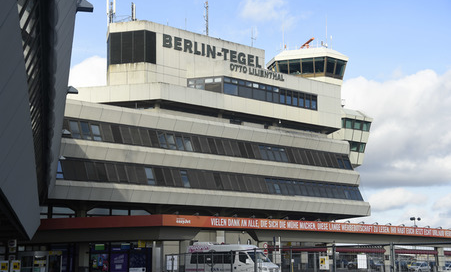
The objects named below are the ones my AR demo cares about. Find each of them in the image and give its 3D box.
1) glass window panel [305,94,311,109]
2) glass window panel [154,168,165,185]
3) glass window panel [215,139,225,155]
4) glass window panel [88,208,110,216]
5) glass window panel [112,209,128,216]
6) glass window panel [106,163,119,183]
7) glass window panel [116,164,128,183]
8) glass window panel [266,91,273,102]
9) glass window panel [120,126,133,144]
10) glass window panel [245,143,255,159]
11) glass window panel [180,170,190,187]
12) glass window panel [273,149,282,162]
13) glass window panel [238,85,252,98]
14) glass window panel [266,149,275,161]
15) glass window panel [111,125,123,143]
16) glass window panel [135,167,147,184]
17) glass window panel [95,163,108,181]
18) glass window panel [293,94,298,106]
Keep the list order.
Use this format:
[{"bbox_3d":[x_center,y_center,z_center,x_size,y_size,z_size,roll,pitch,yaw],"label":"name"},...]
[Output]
[{"bbox_3d":[10.615,-4.466,100.468,1.000,1.850,0.100,8,-12,-43],"label":"glass window panel"},{"bbox_3d":[-6.376,3.912,74.973,1.017,1.744,0.100,8,-31,-41],"label":"glass window panel"},{"bbox_3d":[-0.565,1.179,84.961,0.989,1.906,0.100,8,-32,-43],"label":"glass window panel"},{"bbox_3d":[-12.946,7.860,79.744,2.600,0.880,0.100,8,-12,-43],"label":"glass window panel"},{"bbox_3d":[-11.065,8.070,81.844,1.997,0.767,0.100,8,-12,-41],"label":"glass window panel"},{"bbox_3d":[-10.821,3.505,74.050,0.989,1.975,0.100,8,-32,-43],"label":"glass window panel"},{"bbox_3d":[-10.445,3.837,78.709,1.129,1.926,0.100,8,-35,-42],"label":"glass window panel"},{"bbox_3d":[5.571,-4.881,97.254,0.949,1.247,0.100,8,-12,-42],"label":"glass window panel"},{"bbox_3d":[-9.570,-0.048,75.024,1.017,1.744,0.100,8,-31,-41],"label":"glass window panel"},{"bbox_3d":[2.789,1.685,90.203,1.100,2.200,0.100,8,-31,-43],"label":"glass window panel"},{"bbox_3d":[-4.261,4.527,82.674,1.000,2.100,0.100,8,-31,-43],"label":"glass window panel"},{"bbox_3d":[6.063,2.314,90.931,0.966,1.372,0.100,8,-32,-43],"label":"glass window panel"},{"bbox_3d":[2.312,-5.088,89.962,2.185,1.236,0.100,8,-12,-43],"label":"glass window panel"},{"bbox_3d":[5.091,2.093,87.799,1.017,1.744,0.100,8,-31,-41],"label":"glass window panel"},{"bbox_3d":[-10.438,-0.239,74.320,1.017,1.744,0.100,8,-31,-41],"label":"glass window panel"},{"bbox_3d":[-8.876,4.123,81.033,1.001,2.042,0.100,8,-35,-41],"label":"glass window panel"},{"bbox_3d":[-12.054,3.451,75.442,1.100,2.300,0.100,8,-31,-43],"label":"glass window panel"},{"bbox_3d":[9.002,-4.563,99.792,0.970,1.429,0.100,8,-12,-41],"label":"glass window panel"}]

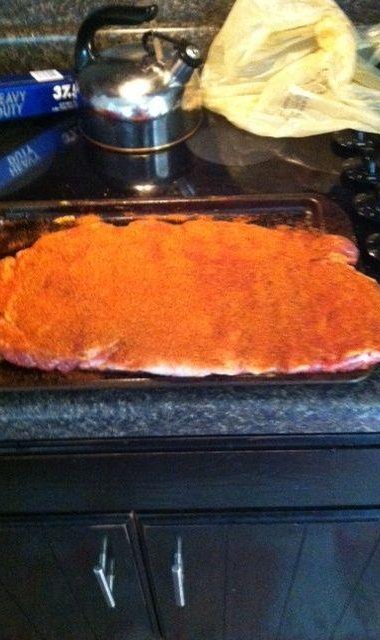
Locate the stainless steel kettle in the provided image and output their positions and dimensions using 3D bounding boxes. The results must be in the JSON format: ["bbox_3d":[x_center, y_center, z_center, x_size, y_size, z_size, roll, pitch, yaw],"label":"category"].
[{"bbox_3d":[-0.075,-0.366,0.890,0.197,0.192,0.185,-1,49,1],"label":"stainless steel kettle"}]

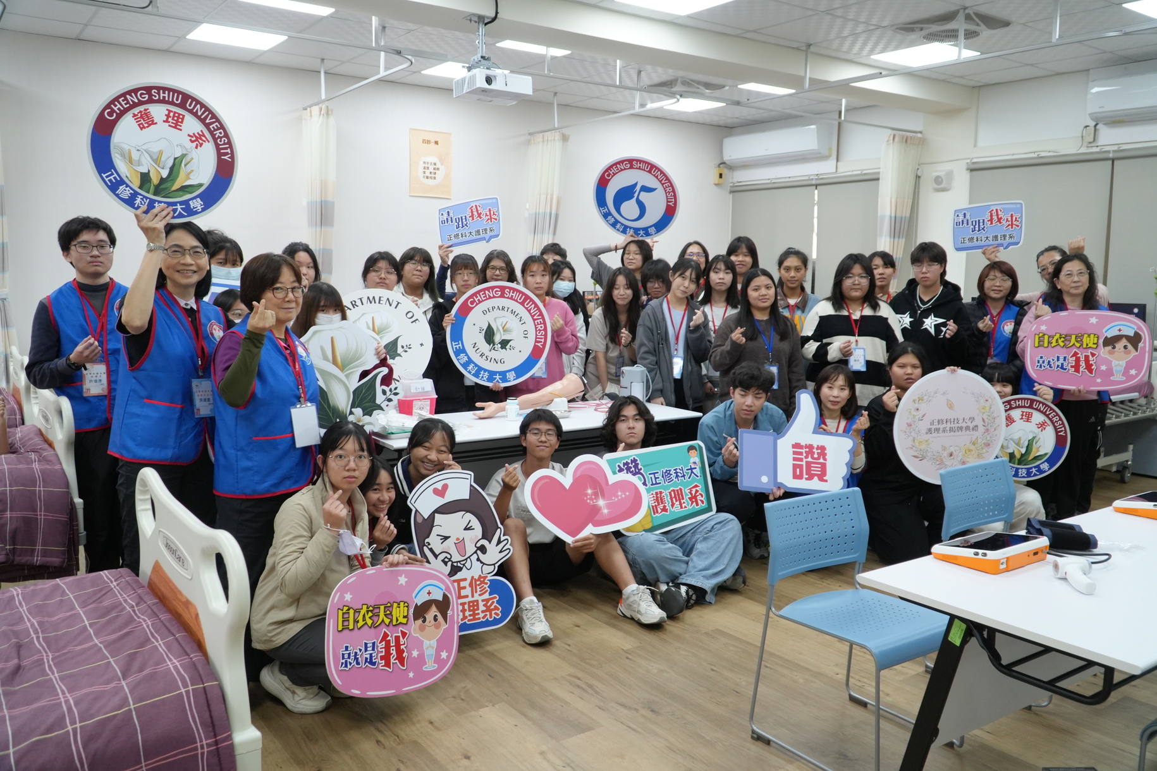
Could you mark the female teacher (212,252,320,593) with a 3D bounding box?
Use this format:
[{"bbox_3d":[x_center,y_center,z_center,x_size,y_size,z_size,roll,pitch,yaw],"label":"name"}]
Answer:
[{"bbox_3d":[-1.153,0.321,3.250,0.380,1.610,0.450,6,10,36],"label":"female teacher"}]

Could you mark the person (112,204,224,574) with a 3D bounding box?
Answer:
[{"bbox_3d":[-1.571,0.210,3.399,0.470,1.790,0.410,-8,12,-44],"label":"person"}]

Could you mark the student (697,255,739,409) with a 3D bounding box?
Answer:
[{"bbox_3d":[0.923,-0.044,5.692,0.420,1.600,0.320,1,8,7],"label":"student"}]

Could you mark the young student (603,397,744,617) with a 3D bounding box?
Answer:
[{"bbox_3d":[0.435,0.513,4.000,0.600,0.861,0.720,-1,7,-14],"label":"young student"}]

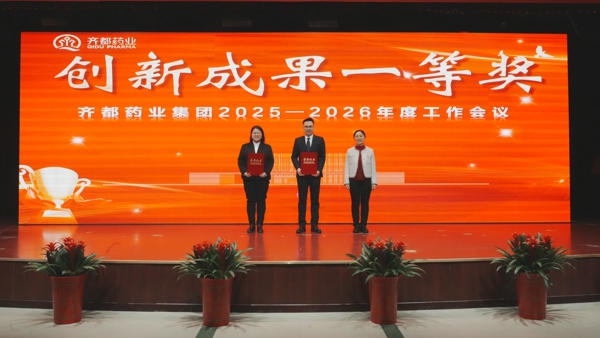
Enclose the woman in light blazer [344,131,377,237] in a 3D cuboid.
[{"bbox_3d":[0.940,0.192,7.680,0.510,1.567,0.290,0,0,-1],"label":"woman in light blazer"}]

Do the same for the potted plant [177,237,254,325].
[{"bbox_3d":[-0.832,1.079,4.840,0.765,0.820,0.750,0,0,-1],"label":"potted plant"}]

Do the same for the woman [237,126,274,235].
[{"bbox_3d":[-0.666,0.158,7.650,0.550,1.635,0.360,0,0,-2],"label":"woman"}]

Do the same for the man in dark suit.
[{"bbox_3d":[0.134,0.097,7.650,0.530,1.760,0.360,0,0,-1],"label":"man in dark suit"}]

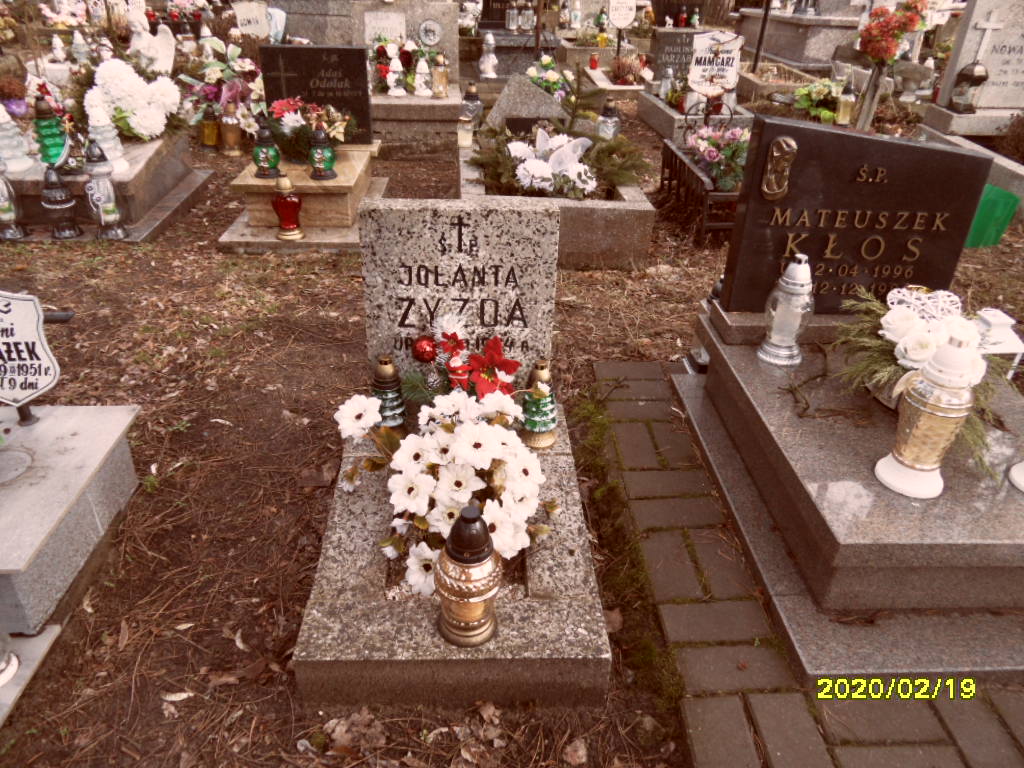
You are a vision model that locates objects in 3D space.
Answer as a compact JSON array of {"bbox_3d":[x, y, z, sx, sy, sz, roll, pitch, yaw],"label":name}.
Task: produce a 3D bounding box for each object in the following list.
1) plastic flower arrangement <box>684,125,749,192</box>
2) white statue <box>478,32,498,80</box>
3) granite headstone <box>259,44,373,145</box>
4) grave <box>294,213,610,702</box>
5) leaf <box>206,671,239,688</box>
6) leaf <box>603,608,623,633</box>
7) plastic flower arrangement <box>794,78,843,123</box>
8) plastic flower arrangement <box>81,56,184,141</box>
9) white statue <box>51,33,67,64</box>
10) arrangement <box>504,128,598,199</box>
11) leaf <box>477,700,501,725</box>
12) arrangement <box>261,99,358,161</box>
[{"bbox_3d":[0.924,-1.000,3.176,0.300,0.230,0.270,0,33,-2],"label":"plastic flower arrangement"},{"bbox_3d":[-0.163,-2.283,4.934,0.130,0.300,0.120,0,33,0],"label":"white statue"},{"bbox_3d":[-0.883,-1.324,3.246,0.469,0.395,0.060,0,28,-2],"label":"granite headstone"},{"bbox_3d":[-0.106,0.074,1.415,0.525,0.626,0.820,0,34,-3],"label":"grave"},{"bbox_3d":[-0.509,0.521,1.252,0.058,0.016,0.030,0,33,0],"label":"leaf"},{"bbox_3d":[0.190,0.453,1.358,0.042,0.020,0.048,0,33,0],"label":"leaf"},{"bbox_3d":[1.888,-1.740,4.374,0.250,0.240,0.230,0,33,0],"label":"plastic flower arrangement"},{"bbox_3d":[-1.711,-1.274,3.201,0.400,0.350,0.300,0,33,-2],"label":"plastic flower arrangement"},{"bbox_3d":[-3.076,-2.275,4.815,0.095,0.200,0.085,0,33,-2],"label":"white statue"},{"bbox_3d":[0.167,-0.918,2.996,0.370,0.210,0.300,0,33,-2],"label":"arrangement"},{"bbox_3d":[-0.040,0.556,1.202,0.040,0.018,0.036,0,33,0],"label":"leaf"},{"bbox_3d":[-0.882,-1.114,3.108,0.350,0.240,0.260,-1,33,-2],"label":"arrangement"}]

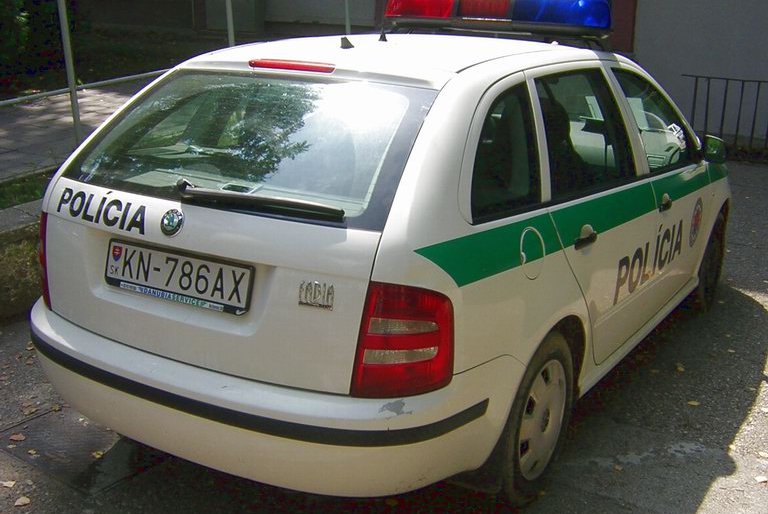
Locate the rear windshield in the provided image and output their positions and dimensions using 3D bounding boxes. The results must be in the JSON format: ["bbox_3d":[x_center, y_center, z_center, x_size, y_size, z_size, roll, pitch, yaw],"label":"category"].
[{"bbox_3d":[-0.388,-0.356,2.272,1.165,0.080,0.530,11,54,31],"label":"rear windshield"}]

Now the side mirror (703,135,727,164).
[{"bbox_3d":[1.552,-0.508,3.781,0.160,0.130,0.110,11,17,31],"label":"side mirror"}]

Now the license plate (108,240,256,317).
[{"bbox_3d":[-0.557,0.048,2.119,0.530,0.130,0.020,10,4,31],"label":"license plate"}]

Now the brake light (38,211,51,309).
[{"bbox_3d":[-1.075,-0.012,2.535,0.205,0.295,0.160,11,17,31],"label":"brake light"}]

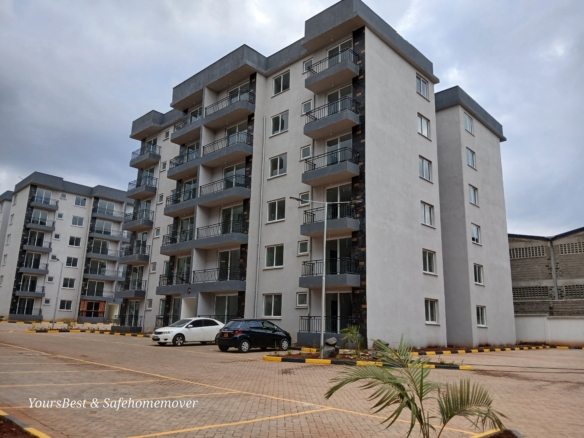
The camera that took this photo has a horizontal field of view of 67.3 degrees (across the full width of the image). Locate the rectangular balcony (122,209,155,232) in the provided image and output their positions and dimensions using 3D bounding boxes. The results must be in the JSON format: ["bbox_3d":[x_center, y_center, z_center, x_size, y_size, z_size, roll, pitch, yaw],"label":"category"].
[{"bbox_3d":[-13.738,0.199,39.301,3.457,1.300,1.050,-11,-18,43],"label":"rectangular balcony"}]

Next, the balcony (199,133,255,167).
[{"bbox_3d":[-4.549,-4.719,30.421,4.324,1.300,1.040,-11,-18,43],"label":"balcony"}]

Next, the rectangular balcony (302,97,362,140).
[{"bbox_3d":[2.241,-5.741,25.126,3.185,1.362,1.080,-11,-18,42],"label":"rectangular balcony"}]

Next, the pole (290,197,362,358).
[{"bbox_3d":[1.299,2.185,16.865,2.963,6.112,0.300,3,-13,-6],"label":"pole"}]

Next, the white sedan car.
[{"bbox_3d":[-5.611,6.405,24.972,1.695,1.475,4.565,-11,-18,42],"label":"white sedan car"}]

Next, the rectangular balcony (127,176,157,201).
[{"bbox_3d":[-13.495,-2.723,39.456,3.455,1.369,1.023,-10,-17,43],"label":"rectangular balcony"}]

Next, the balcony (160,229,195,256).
[{"bbox_3d":[-7.908,1.741,32.064,4.553,1.300,1.040,-11,-18,43],"label":"balcony"}]

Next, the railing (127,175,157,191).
[{"bbox_3d":[-13.455,-2.996,39.536,3.335,0.860,0.953,-10,-17,43],"label":"railing"}]

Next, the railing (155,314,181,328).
[{"bbox_3d":[-8.404,7.348,30.879,3.254,0.900,0.810,-11,-18,42],"label":"railing"}]

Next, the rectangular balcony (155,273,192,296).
[{"bbox_3d":[-8.003,4.645,31.408,4.650,1.414,0.980,-10,-17,43],"label":"rectangular balcony"}]

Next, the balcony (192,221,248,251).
[{"bbox_3d":[-4.670,1.135,29.016,4.327,1.414,0.980,-10,-17,43],"label":"balcony"}]

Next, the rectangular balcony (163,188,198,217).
[{"bbox_3d":[-7.825,-1.178,32.752,4.553,1.300,1.040,-11,-18,43],"label":"rectangular balcony"}]

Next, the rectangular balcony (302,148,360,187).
[{"bbox_3d":[2.149,-2.825,24.427,3.185,1.362,1.080,-11,-18,42],"label":"rectangular balcony"}]

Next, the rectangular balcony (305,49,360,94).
[{"bbox_3d":[2.333,-8.658,25.824,3.185,1.362,1.080,-11,-18,42],"label":"rectangular balcony"}]

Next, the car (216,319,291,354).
[{"bbox_3d":[-1.705,5.679,21.479,1.695,1.500,3.900,-11,-18,44],"label":"car"}]

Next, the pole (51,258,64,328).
[{"bbox_3d":[-22.335,7.088,41.605,0.200,6.400,0.550,-11,-18,42],"label":"pole"}]

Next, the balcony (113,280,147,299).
[{"bbox_3d":[-13.887,6.037,37.761,3.360,1.362,1.020,-11,-18,42],"label":"balcony"}]

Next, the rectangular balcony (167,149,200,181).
[{"bbox_3d":[-7.740,-4.135,33.369,4.650,1.414,0.980,-10,-17,43],"label":"rectangular balcony"}]

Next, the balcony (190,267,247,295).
[{"bbox_3d":[-4.757,4.062,28.362,4.327,1.414,0.980,-10,-17,43],"label":"balcony"}]

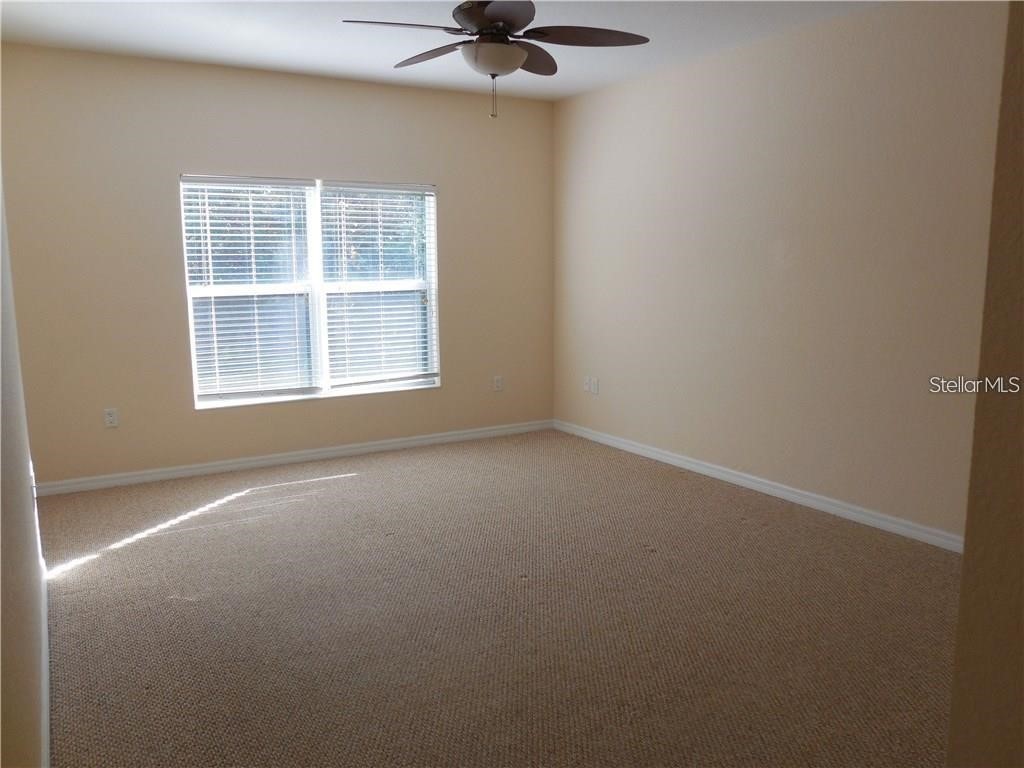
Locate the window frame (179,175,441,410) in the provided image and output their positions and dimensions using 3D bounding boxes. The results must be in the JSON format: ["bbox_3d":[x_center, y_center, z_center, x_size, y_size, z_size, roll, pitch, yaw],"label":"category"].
[{"bbox_3d":[-1.361,-0.692,5.548,1.811,1.493,0.055,-6,10,-31],"label":"window frame"}]

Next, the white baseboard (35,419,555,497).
[{"bbox_3d":[-1.287,0.510,5.723,3.862,0.083,0.015,-6,10,-31],"label":"white baseboard"}]

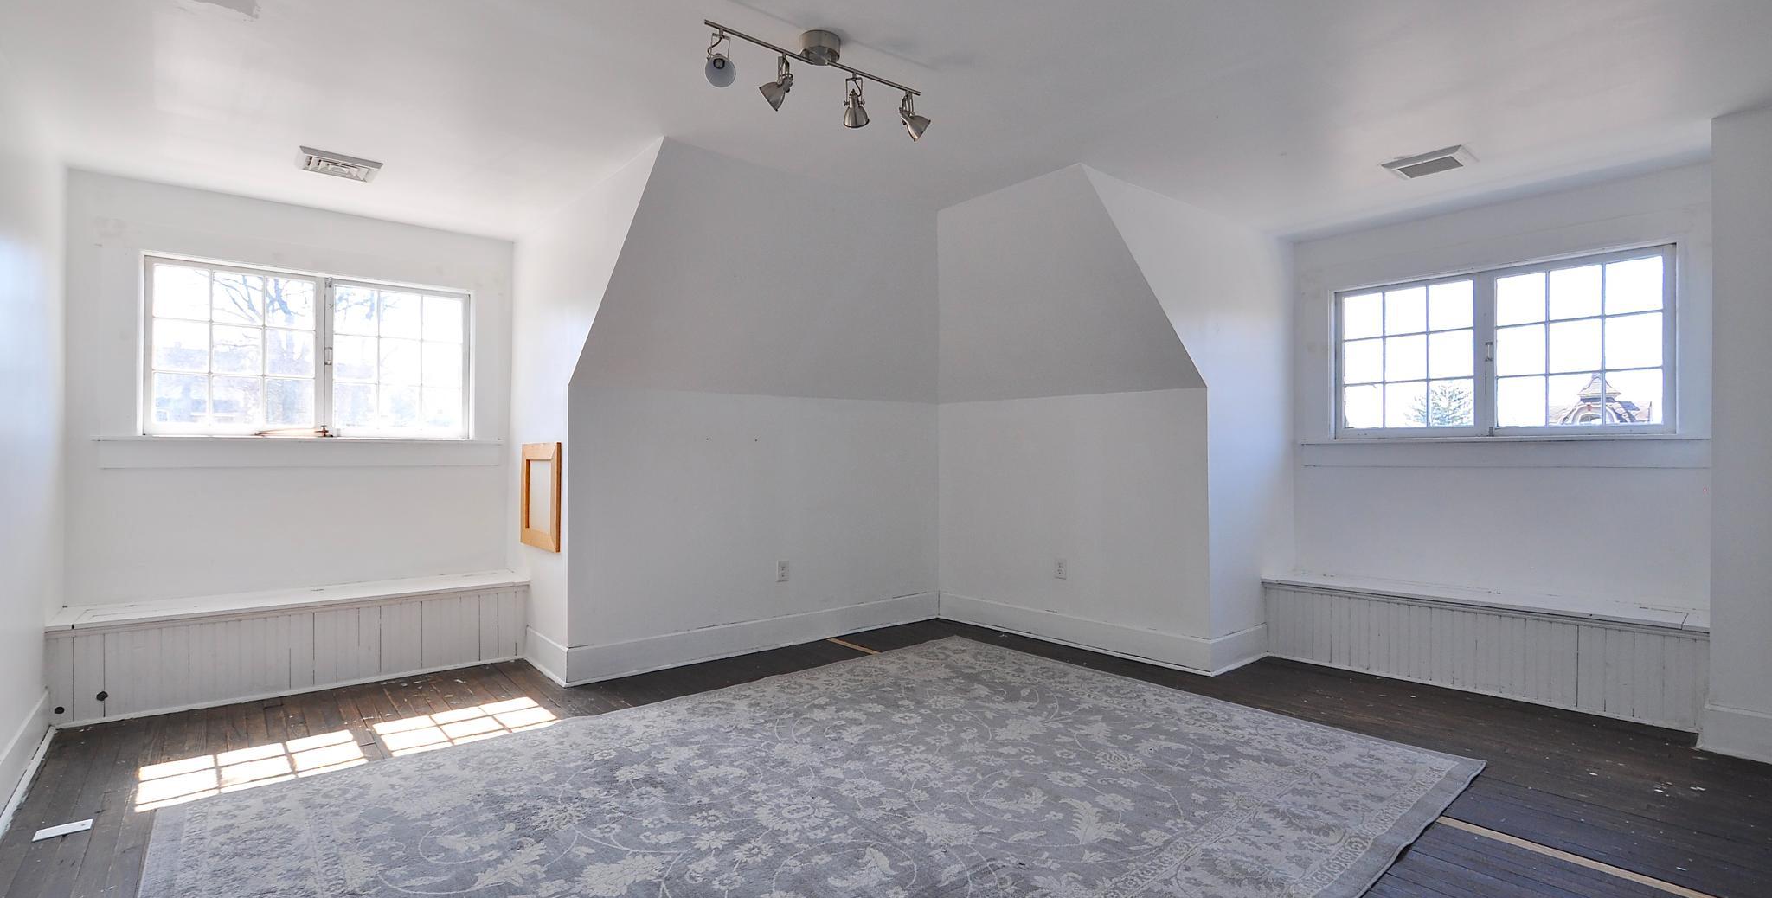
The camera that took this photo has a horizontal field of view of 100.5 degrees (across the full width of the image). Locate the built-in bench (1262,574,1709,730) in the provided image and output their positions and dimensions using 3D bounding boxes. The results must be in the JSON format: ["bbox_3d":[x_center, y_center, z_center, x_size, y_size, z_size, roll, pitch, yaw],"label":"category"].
[{"bbox_3d":[2.760,0.898,3.555,1.630,0.410,0.530,-1,-1,44],"label":"built-in bench"}]

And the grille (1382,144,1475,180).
[{"bbox_3d":[2.372,-1.233,3.217,0.285,0.025,0.240,-1,-1,44],"label":"grille"}]

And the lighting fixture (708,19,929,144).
[{"bbox_3d":[-0.190,-1.140,2.263,0.750,0.230,0.150,0,-1,-34],"label":"lighting fixture"}]

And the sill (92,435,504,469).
[{"bbox_3d":[-2.907,0.029,3.820,1.670,0.140,0.060,1,-1,-37],"label":"sill"}]

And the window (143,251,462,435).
[{"bbox_3d":[-2.934,-0.478,3.849,1.340,0.850,0.080,1,-1,-37],"label":"window"}]

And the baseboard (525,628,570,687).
[{"bbox_3d":[-1.677,1.015,3.646,0.030,0.180,0.630,1,-1,-42],"label":"baseboard"}]

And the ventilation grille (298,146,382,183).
[{"bbox_3d":[-2.393,-1.233,3.227,0.290,0.025,0.250,1,-1,-37],"label":"ventilation grille"}]

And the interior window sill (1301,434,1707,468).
[{"bbox_3d":[2.993,0.025,3.716,1.610,0.140,0.060,-1,-1,44],"label":"interior window sill"}]

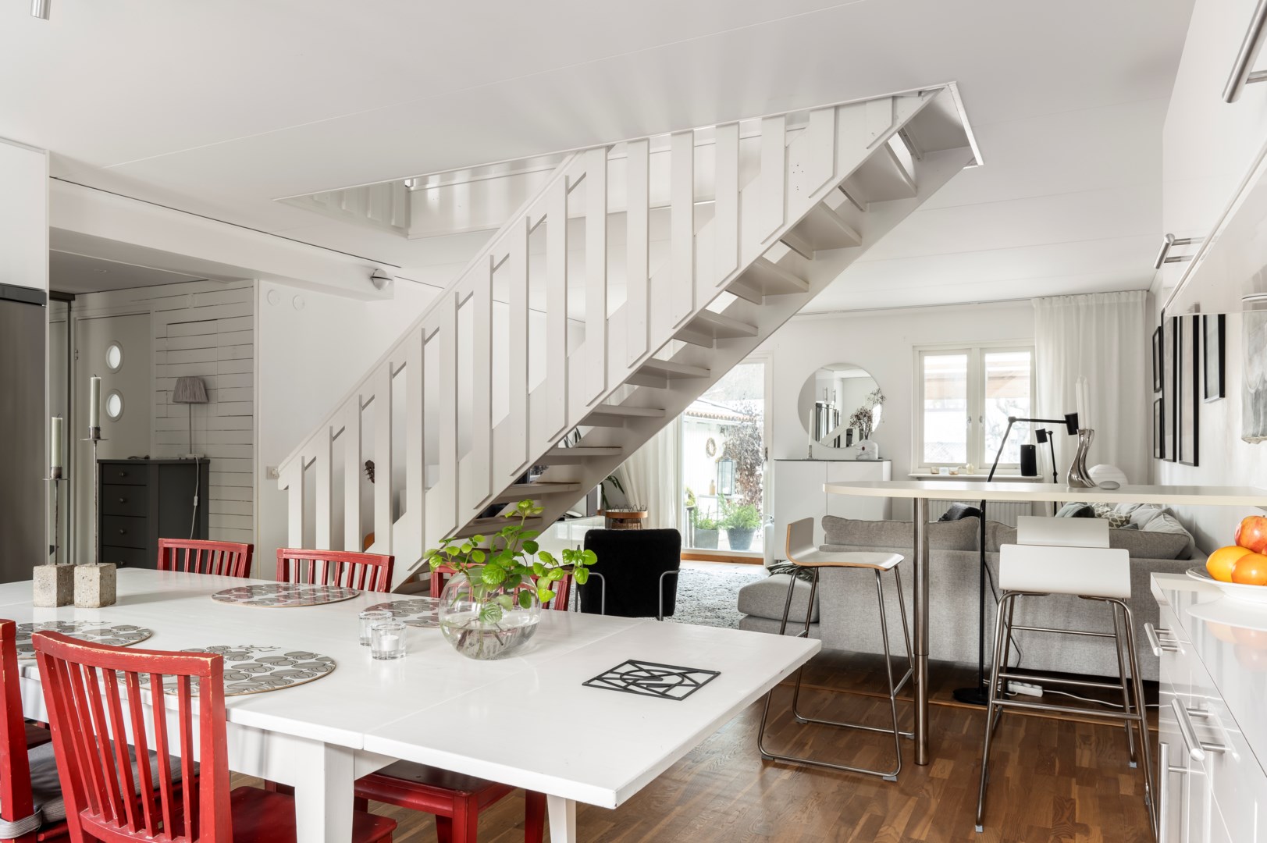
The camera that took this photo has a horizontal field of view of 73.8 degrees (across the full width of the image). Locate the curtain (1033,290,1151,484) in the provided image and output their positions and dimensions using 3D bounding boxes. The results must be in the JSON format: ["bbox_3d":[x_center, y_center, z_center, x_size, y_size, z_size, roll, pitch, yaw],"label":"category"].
[{"bbox_3d":[3.615,0.166,6.684,0.820,2.360,0.140,0,-1,28],"label":"curtain"}]

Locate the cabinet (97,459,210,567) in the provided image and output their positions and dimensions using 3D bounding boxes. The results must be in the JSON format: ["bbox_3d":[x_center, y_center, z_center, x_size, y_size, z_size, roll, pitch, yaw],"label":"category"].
[{"bbox_3d":[-3.017,0.782,5.288,0.570,1.075,0.380,-1,-2,28],"label":"cabinet"}]

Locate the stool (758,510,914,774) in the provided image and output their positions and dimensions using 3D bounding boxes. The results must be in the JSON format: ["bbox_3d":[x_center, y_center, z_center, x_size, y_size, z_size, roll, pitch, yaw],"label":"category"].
[{"bbox_3d":[0.817,0.838,3.318,0.510,0.890,0.500,0,-2,25],"label":"stool"}]

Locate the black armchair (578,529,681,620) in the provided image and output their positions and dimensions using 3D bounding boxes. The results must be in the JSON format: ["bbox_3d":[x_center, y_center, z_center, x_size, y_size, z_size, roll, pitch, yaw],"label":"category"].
[{"bbox_3d":[-0.028,0.954,4.907,0.570,0.730,0.660,0,-1,-3],"label":"black armchair"}]

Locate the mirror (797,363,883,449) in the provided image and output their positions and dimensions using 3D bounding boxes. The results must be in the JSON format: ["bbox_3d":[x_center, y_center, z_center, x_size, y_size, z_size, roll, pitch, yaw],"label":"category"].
[{"bbox_3d":[1.921,-0.146,7.872,0.800,0.800,0.025,-1,-2,28],"label":"mirror"}]

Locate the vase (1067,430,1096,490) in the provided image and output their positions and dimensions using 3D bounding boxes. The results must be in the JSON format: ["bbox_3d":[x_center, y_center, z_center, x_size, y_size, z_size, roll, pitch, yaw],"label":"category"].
[{"bbox_3d":[1.581,0.131,2.980,0.107,0.212,0.107,0,-1,28],"label":"vase"}]

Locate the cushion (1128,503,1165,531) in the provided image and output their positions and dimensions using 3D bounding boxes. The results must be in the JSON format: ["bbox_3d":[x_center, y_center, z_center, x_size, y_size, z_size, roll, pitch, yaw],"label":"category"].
[{"bbox_3d":[2.975,0.614,4.875,0.170,0.420,0.450,30,13,25],"label":"cushion"}]

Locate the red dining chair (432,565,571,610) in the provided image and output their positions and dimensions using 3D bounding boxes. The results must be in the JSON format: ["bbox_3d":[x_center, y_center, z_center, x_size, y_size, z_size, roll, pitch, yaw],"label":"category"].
[{"bbox_3d":[-0.509,0.812,2.181,0.490,0.855,0.560,0,-1,28],"label":"red dining chair"}]

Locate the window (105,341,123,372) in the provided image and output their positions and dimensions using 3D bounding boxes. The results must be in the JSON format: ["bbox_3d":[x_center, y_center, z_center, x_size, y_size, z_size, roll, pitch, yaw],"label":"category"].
[{"bbox_3d":[-3.522,-0.443,5.727,0.212,0.212,0.050,0,-1,28],"label":"window"}]

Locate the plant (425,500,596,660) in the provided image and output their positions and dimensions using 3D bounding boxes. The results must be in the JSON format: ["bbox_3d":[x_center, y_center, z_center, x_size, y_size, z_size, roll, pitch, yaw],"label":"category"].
[{"bbox_3d":[-0.260,0.325,1.790,0.350,0.320,0.290,0,-1,0],"label":"plant"}]

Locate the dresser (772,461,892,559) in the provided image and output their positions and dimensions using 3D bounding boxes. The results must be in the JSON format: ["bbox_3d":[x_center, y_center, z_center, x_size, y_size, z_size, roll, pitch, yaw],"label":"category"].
[{"bbox_3d":[1.778,0.863,7.520,0.952,1.030,0.400,0,-1,28],"label":"dresser"}]

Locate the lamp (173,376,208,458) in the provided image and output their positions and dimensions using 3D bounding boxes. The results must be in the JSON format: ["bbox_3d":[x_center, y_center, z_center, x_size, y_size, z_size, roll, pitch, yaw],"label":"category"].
[{"bbox_3d":[-2.784,-0.028,5.305,0.210,0.520,0.210,-1,-2,28],"label":"lamp"}]

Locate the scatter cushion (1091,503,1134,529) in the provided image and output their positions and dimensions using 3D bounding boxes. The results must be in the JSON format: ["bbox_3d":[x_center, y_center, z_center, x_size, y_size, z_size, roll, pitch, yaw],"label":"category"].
[{"bbox_3d":[2.727,0.657,4.850,0.430,0.420,0.160,-1,-2,38],"label":"scatter cushion"}]

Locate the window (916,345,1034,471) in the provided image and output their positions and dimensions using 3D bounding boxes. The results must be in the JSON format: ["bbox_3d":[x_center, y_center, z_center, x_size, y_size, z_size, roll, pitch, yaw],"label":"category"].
[{"bbox_3d":[2.974,-0.115,7.368,0.990,1.090,0.100,-1,-2,28],"label":"window"}]

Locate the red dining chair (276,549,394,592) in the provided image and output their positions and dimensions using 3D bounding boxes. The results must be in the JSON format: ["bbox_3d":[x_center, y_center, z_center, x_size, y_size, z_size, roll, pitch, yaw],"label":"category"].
[{"bbox_3d":[-1.071,0.840,2.577,0.455,0.840,0.480,0,-2,25],"label":"red dining chair"}]

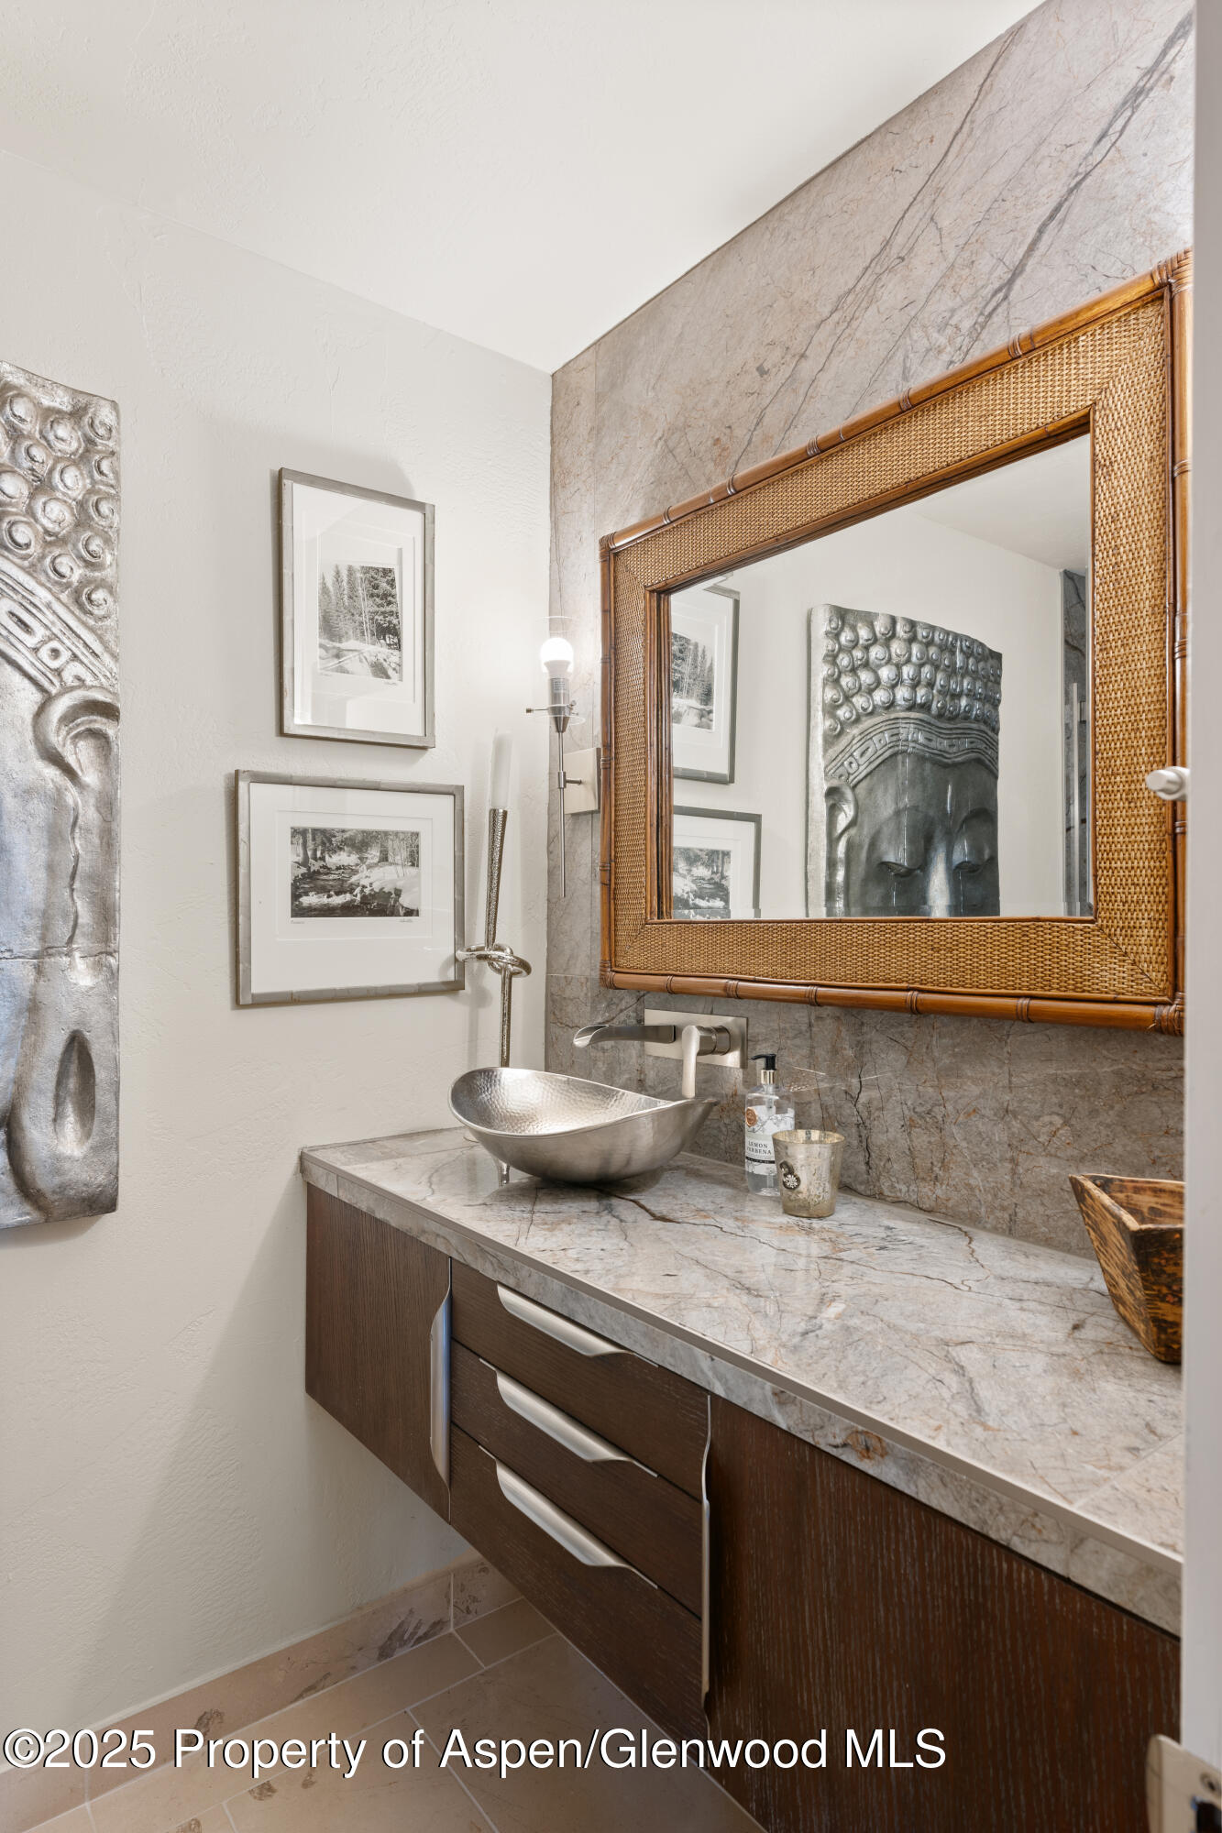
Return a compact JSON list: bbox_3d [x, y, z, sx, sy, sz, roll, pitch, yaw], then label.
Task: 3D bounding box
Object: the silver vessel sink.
[{"bbox_3d":[-0.041,0.322,1.558,0.350,0.146,0.480,0,0,-44],"label":"silver vessel sink"}]

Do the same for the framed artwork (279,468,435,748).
[{"bbox_3d":[-0.437,-0.524,1.778,0.277,0.438,0.021,0,0,-38],"label":"framed artwork"}]

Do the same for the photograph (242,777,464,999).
[{"bbox_3d":[-0.441,-0.049,1.771,0.410,0.380,0.021,0,0,-38],"label":"photograph"}]

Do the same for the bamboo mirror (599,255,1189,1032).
[{"bbox_3d":[0.295,-0.284,1.466,0.042,0.825,1.020,0,0,-38],"label":"bamboo mirror"}]

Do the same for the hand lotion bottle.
[{"bbox_3d":[0.227,0.296,1.468,0.071,0.196,0.069,0,0,0],"label":"hand lotion bottle"}]

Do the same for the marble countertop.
[{"bbox_3d":[0.131,0.416,1.293,0.505,0.046,1.475,0,0,-38],"label":"marble countertop"}]

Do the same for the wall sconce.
[{"bbox_3d":[-0.083,-0.292,1.885,0.120,0.500,0.100,0,0,-38],"label":"wall sconce"}]

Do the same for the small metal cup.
[{"bbox_3d":[0.264,0.344,1.354,0.094,0.100,0.094,0,0,0],"label":"small metal cup"}]

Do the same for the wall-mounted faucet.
[{"bbox_3d":[0.059,0.225,1.622,0.207,0.122,0.230,0,0,-38],"label":"wall-mounted faucet"}]

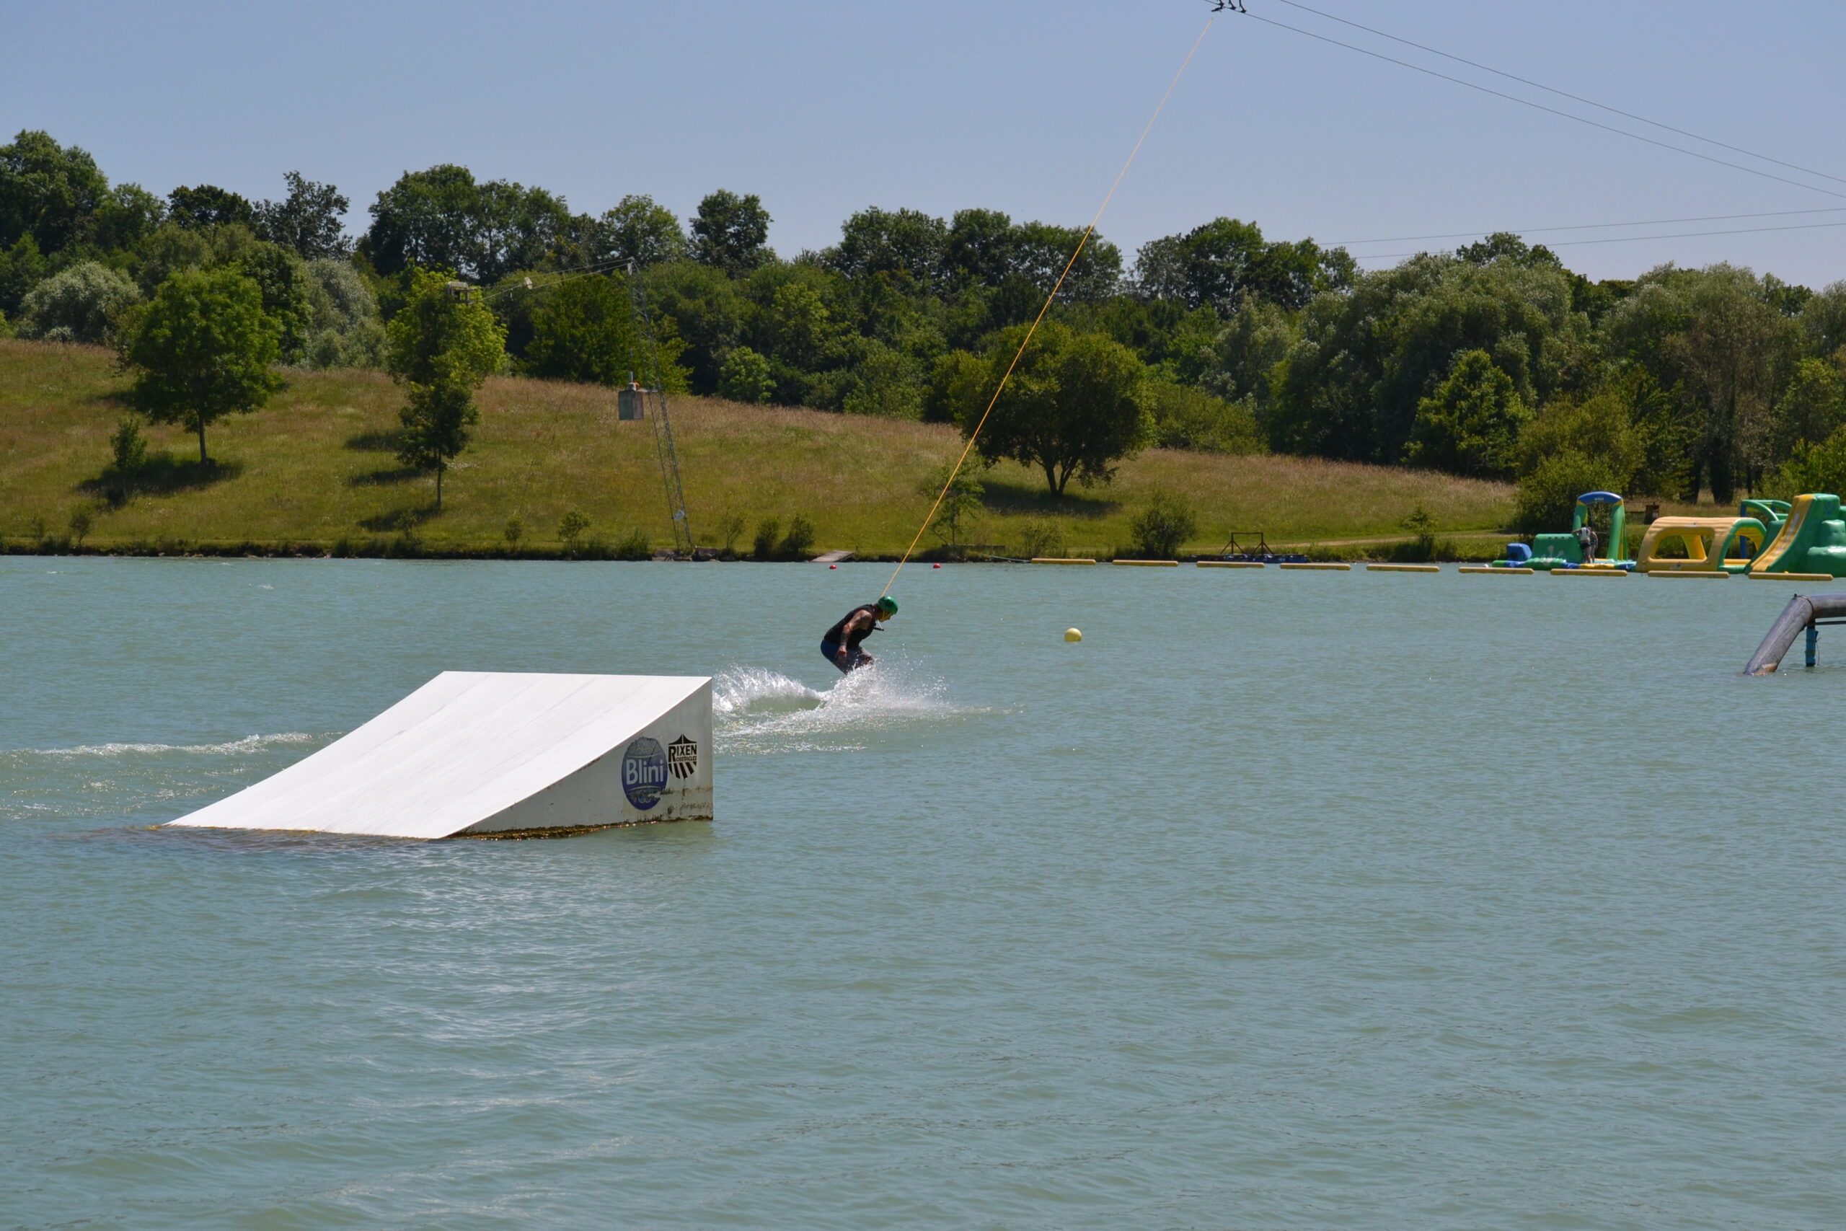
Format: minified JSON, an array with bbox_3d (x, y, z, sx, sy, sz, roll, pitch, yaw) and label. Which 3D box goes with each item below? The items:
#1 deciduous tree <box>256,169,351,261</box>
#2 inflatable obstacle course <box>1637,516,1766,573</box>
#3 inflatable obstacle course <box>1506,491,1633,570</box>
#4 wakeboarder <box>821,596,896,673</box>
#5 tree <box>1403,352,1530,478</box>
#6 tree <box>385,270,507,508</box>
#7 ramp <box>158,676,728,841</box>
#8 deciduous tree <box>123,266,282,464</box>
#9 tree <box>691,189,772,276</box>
[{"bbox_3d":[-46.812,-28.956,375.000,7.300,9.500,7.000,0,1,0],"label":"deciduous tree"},{"bbox_3d":[32.130,-2.910,205.000,4.300,2.300,3.000,1,1,41],"label":"inflatable obstacle course"},{"bbox_3d":[26.791,-3.522,206.000,4.800,3.250,2.500,1,1,41],"label":"inflatable obstacle course"},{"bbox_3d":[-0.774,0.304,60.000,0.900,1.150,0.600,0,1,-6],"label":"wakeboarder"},{"bbox_3d":[29.259,-10.832,268.000,6.700,7.000,6.200,0,1,0],"label":"tree"},{"bbox_3d":[-26.146,-12.373,272.000,6.700,13.000,6.500,0,1,0],"label":"tree"},{"bbox_3d":[-3.439,0.993,35.552,2.600,1.080,2.850,1,1,38],"label":"ramp"},{"bbox_3d":[-41.135,-14.318,284.000,8.900,11.200,8.500,0,1,0],"label":"deciduous tree"},{"bbox_3d":[-14.130,-27.127,365.000,6.000,8.500,6.000,0,1,0],"label":"tree"}]

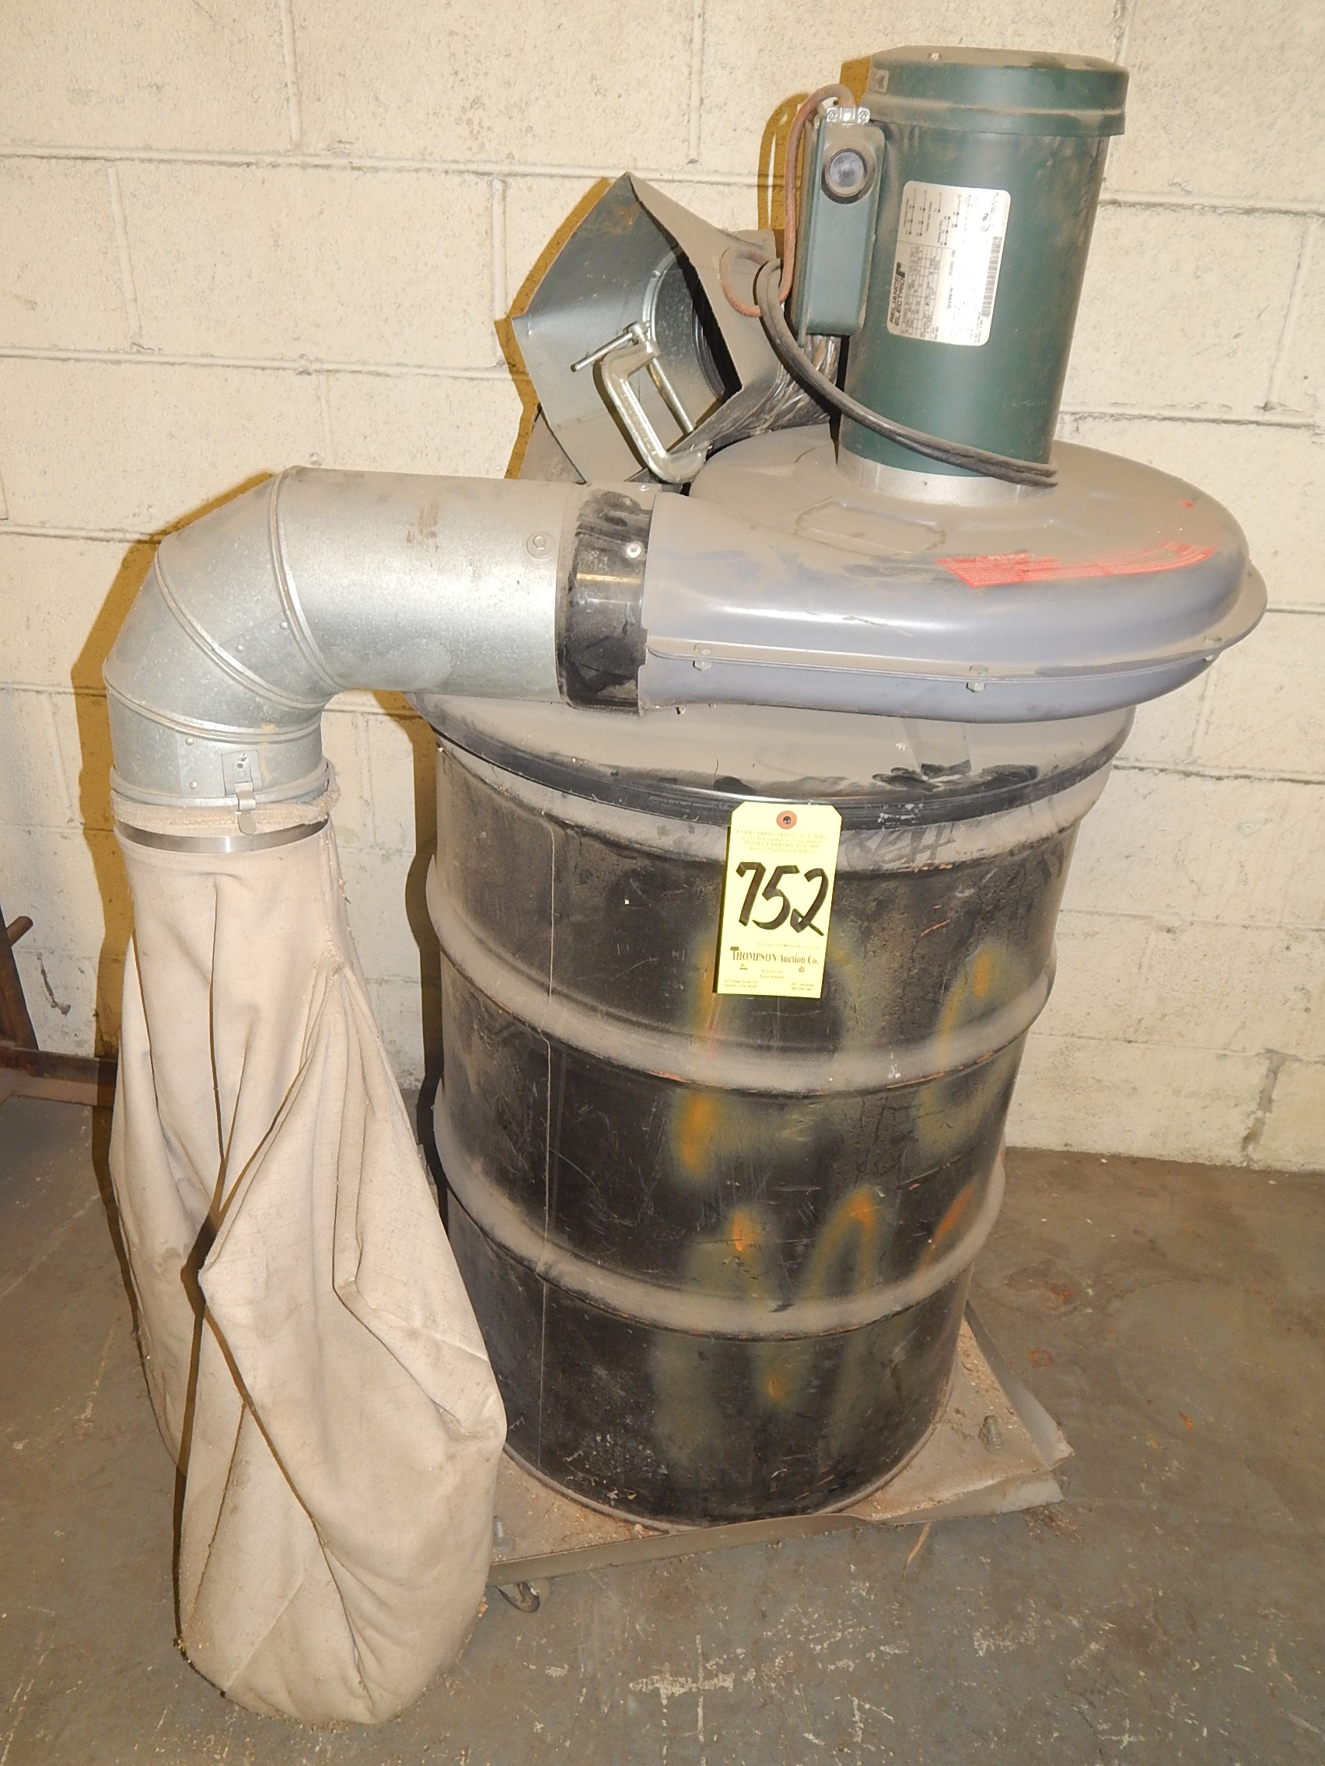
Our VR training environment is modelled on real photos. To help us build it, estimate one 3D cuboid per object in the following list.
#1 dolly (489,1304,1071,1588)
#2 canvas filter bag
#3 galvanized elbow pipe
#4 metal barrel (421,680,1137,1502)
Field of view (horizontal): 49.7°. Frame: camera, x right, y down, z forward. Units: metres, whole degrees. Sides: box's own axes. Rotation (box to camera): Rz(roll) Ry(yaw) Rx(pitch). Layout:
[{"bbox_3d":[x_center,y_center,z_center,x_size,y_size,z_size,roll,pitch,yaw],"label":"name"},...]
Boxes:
[{"bbox_3d":[0.043,0.523,1.719,0.644,0.081,0.624,-4,32,-12],"label":"dolly"},{"bbox_3d":[-0.303,0.331,1.250,0.322,0.855,0.332,-4,32,-11],"label":"canvas filter bag"},{"bbox_3d":[-0.209,-0.181,1.061,0.402,0.231,0.159,-4,32,-11],"label":"galvanized elbow pipe"},{"bbox_3d":[0.069,0.135,1.459,0.609,0.859,0.609,-4,32,-11],"label":"metal barrel"}]

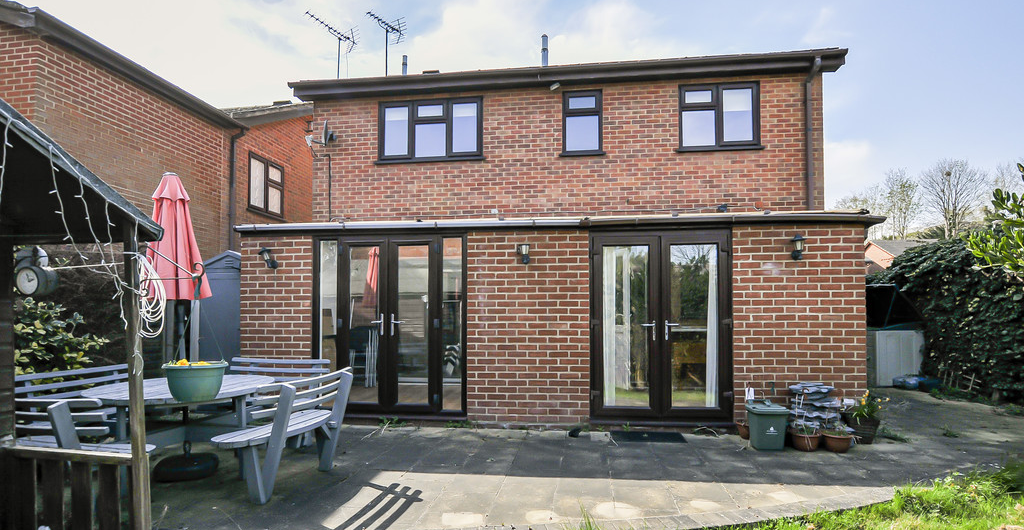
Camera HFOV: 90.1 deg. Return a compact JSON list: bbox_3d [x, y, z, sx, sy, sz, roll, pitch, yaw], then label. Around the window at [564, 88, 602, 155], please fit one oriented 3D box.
[{"bbox_3d":[1.127,-2.263,8.135,0.640,1.020,0.100,-1,-3,7],"label":"window"}]

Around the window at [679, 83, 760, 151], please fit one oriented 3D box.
[{"bbox_3d":[3.208,-2.275,7.886,1.220,1.020,0.100,-1,-3,7],"label":"window"}]

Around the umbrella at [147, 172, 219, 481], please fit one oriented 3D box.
[{"bbox_3d":[-2.704,0.458,4.234,0.480,2.550,0.480,-1,-1,6],"label":"umbrella"}]

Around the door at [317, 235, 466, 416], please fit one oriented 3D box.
[{"bbox_3d":[-1.383,0.695,5.796,1.771,2.037,0.100,-1,-1,6],"label":"door"}]

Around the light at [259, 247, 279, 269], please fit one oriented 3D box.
[{"bbox_3d":[-2.729,-0.078,5.730,0.150,0.240,0.210,-1,-3,7],"label":"light"}]

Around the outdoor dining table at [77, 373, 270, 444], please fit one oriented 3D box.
[{"bbox_3d":[-2.694,1.368,4.234,1.340,0.730,1.340,-1,-3,6],"label":"outdoor dining table"}]

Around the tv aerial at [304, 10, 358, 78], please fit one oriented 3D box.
[{"bbox_3d":[-3.850,-4.620,11.000,0.420,1.270,1.300,-2,-3,27],"label":"tv aerial"}]

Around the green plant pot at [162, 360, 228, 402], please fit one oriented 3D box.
[{"bbox_3d":[-1.560,0.577,2.520,0.290,0.180,0.290,1,-3,-30],"label":"green plant pot"}]

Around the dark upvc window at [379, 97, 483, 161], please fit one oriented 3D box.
[{"bbox_3d":[-1.356,-2.218,8.432,1.770,1.020,0.100,-1,-3,7],"label":"dark upvc window"}]

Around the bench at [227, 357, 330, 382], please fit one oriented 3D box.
[{"bbox_3d":[-2.481,1.366,5.130,1.200,0.830,0.630,-1,-3,13],"label":"bench"}]

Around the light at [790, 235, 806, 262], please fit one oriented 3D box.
[{"bbox_3d":[2.928,-0.179,5.226,0.170,0.290,0.200,-1,-1,6],"label":"light"}]

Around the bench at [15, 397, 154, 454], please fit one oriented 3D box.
[{"bbox_3d":[-2.908,1.271,3.343,1.200,0.830,0.630,-1,-3,13],"label":"bench"}]

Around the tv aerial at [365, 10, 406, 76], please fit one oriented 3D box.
[{"bbox_3d":[-2.700,-4.720,11.000,0.420,1.300,1.100,-2,-3,30],"label":"tv aerial"}]

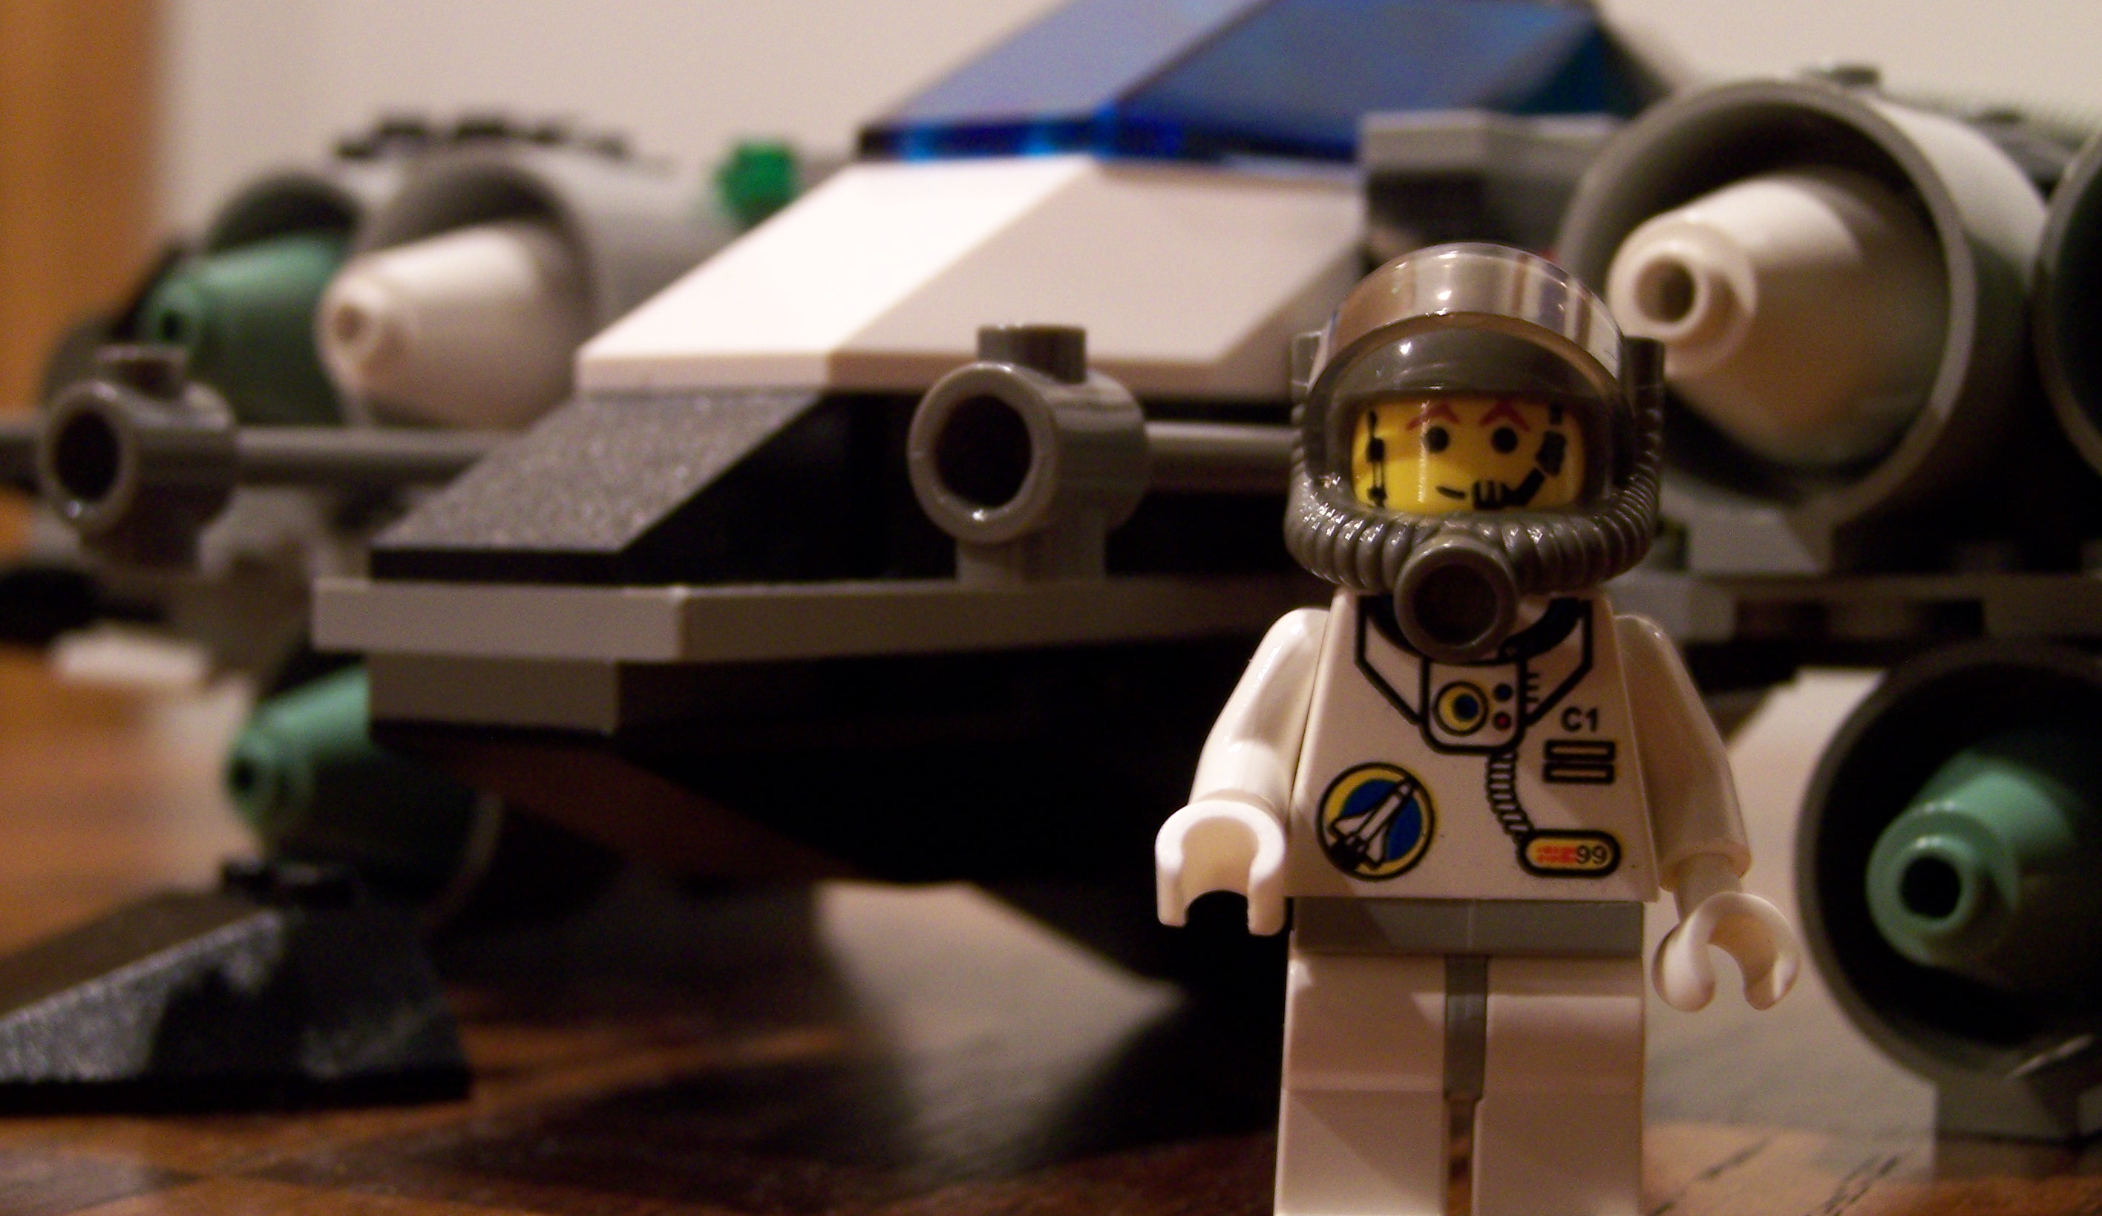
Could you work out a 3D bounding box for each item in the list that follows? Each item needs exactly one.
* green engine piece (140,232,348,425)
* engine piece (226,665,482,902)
[{"bbox_3d":[-0.053,-0.019,0.278,0.016,0.016,0.021,2,3,34],"label":"green engine piece"},{"bbox_3d":[-0.046,0.011,0.270,0.016,0.016,0.021,2,3,34],"label":"engine piece"}]

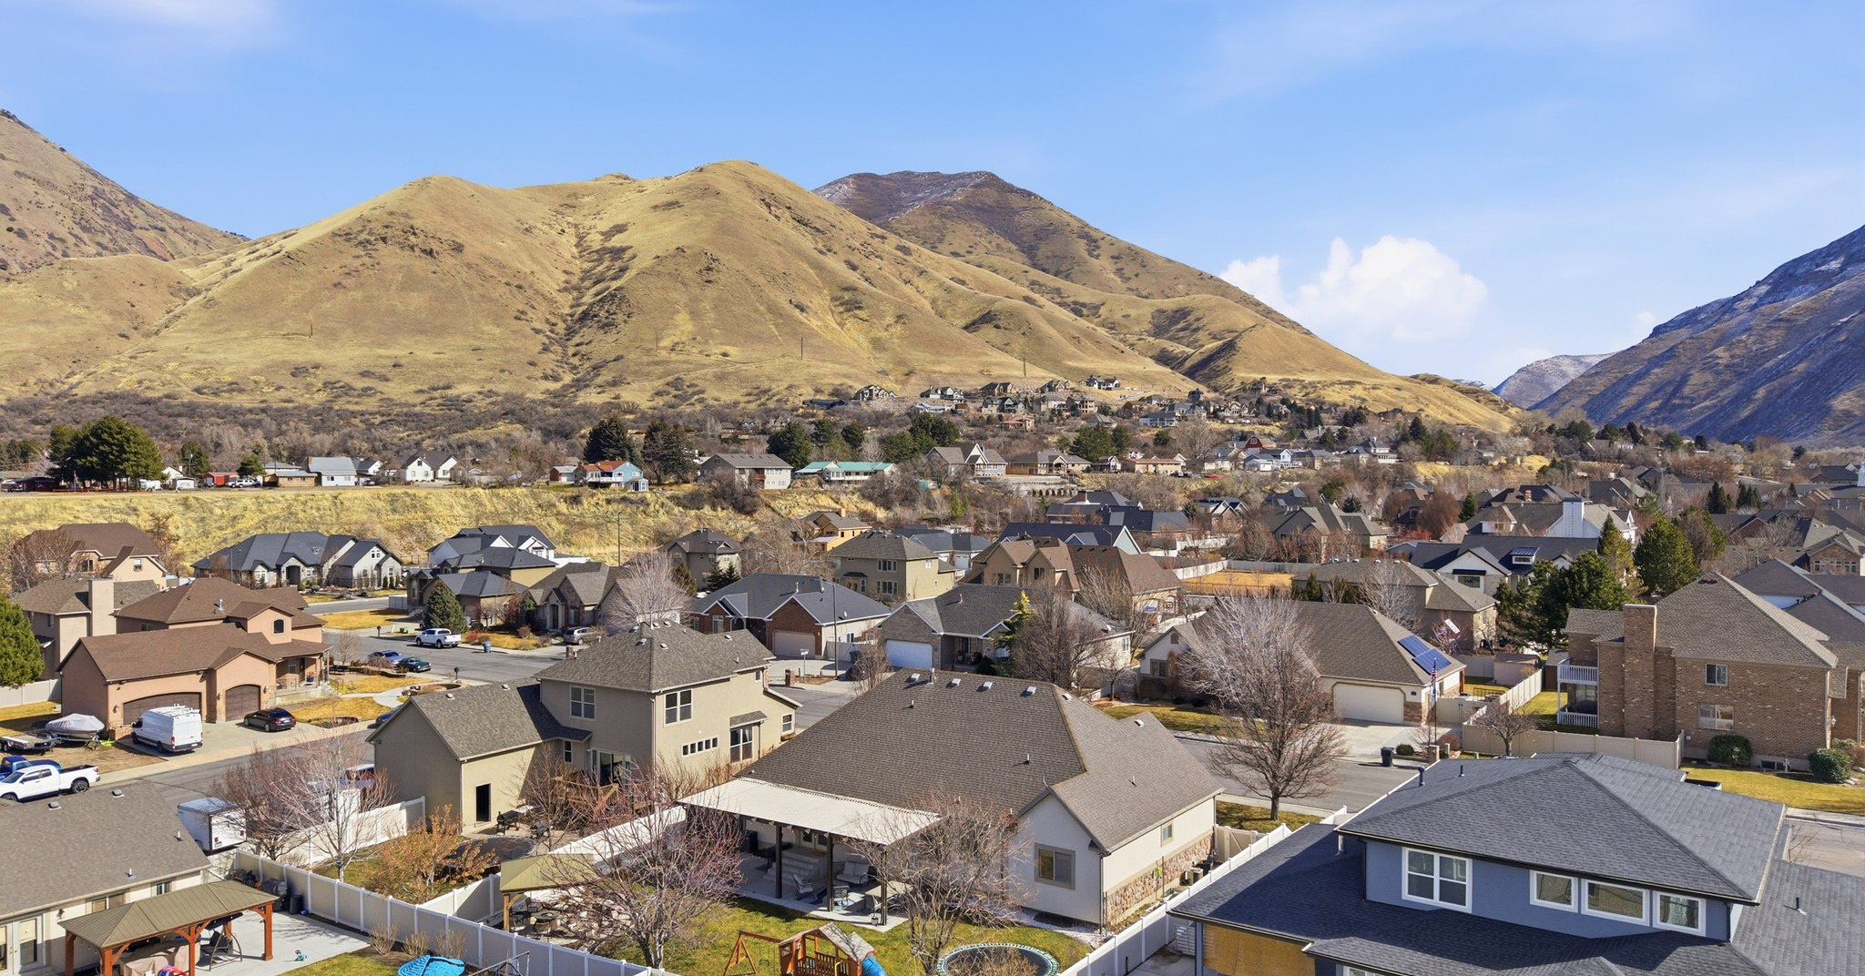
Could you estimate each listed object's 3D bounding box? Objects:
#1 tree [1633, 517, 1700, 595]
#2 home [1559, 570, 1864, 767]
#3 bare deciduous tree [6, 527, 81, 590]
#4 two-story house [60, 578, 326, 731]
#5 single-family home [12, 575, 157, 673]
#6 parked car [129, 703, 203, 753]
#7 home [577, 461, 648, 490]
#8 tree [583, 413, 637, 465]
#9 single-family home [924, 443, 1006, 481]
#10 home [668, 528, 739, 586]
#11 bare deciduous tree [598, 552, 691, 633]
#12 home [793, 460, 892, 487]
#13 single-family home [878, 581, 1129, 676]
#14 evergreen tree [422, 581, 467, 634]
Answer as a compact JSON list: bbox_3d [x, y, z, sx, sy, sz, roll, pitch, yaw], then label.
[{"bbox_3d":[91.339,8.844,161.000,7.400,10.430,7.400,0,1,30],"label":"tree"},{"bbox_3d":[55.000,11.874,91.400,19.500,11.800,16.000,0,1,25],"label":"home"},{"bbox_3d":[-122.544,10.730,178.000,8.600,10.830,8.600,-1,1,-35],"label":"bare deciduous tree"},{"bbox_3d":[-58.442,12.458,102.683,20.500,9.300,19.600,1,1,36],"label":"two-story house"},{"bbox_3d":[-79.900,12.676,124.482,14.800,9.000,13.500,0,1,35],"label":"single-family home"},{"bbox_3d":[-52.510,16.378,88.694,6.500,2.800,2.100,0,1,37],"label":"parked car"},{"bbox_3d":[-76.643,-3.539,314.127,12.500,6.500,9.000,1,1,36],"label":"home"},{"bbox_3d":[-86.104,-11.079,345.000,13.800,17.500,13.800,0,1,0],"label":"tree"},{"bbox_3d":[8.924,-6.693,330.000,17.000,9.600,12.000,-1,1,-35],"label":"single-family home"},{"bbox_3d":[-33.983,10.441,195.377,11.300,9.000,7.800,1,1,36],"label":"home"},{"bbox_3d":[-27.746,11.056,125.000,8.900,9.860,8.900,0,1,-13],"label":"bare deciduous tree"},{"bbox_3d":[-22.729,-3.554,331.000,27.000,6.300,11.500,0,1,33],"label":"home"},{"bbox_3d":[6.666,12.616,117.401,20.300,7.000,13.500,1,1,36],"label":"single-family home"},{"bbox_3d":[-53.570,13.013,143.053,4.800,5.800,4.800,0,1,0],"label":"evergreen tree"}]

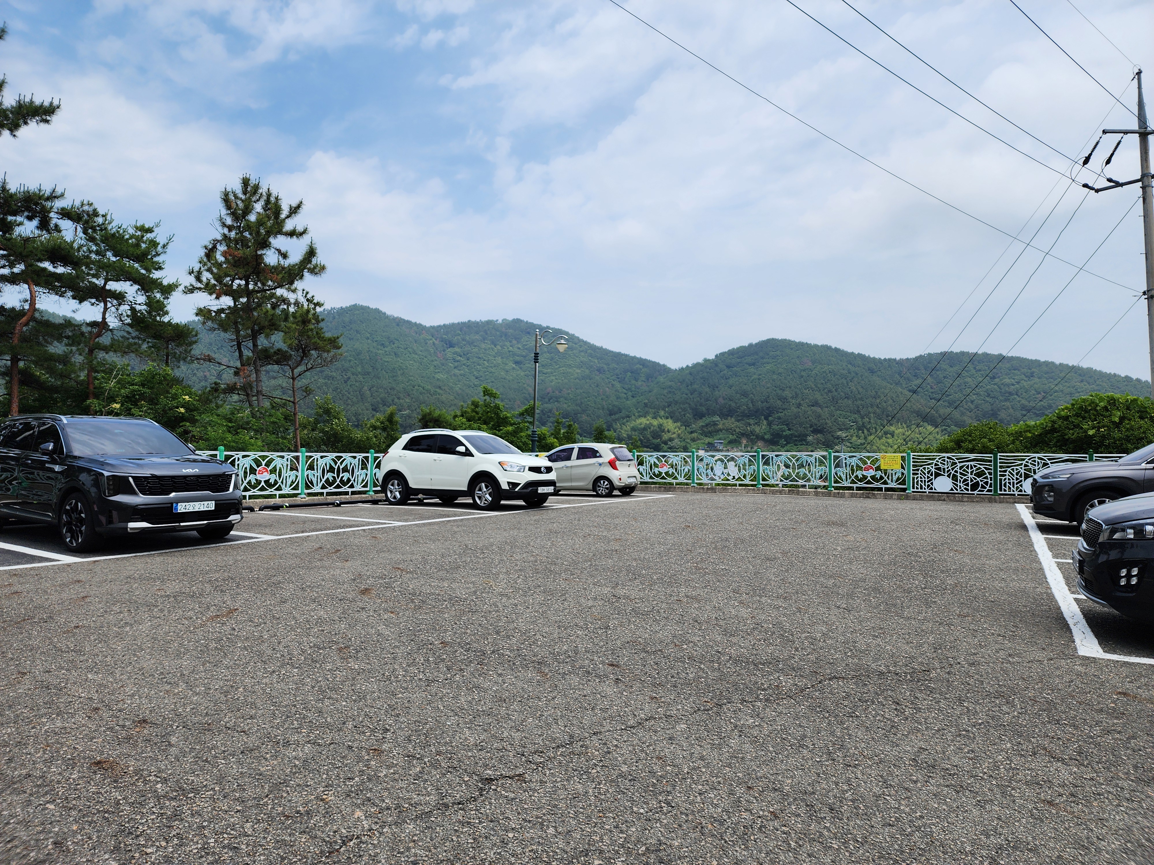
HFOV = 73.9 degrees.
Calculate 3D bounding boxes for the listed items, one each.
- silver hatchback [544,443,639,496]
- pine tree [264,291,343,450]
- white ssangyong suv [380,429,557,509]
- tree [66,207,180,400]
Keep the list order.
[{"bbox_3d":[-0.010,1.040,21.900,3.595,1.480,1.595,-1,-2,29],"label":"silver hatchback"},{"bbox_3d":[-7.300,-0.920,20.400,2.100,5.700,2.100,0,-2,0],"label":"pine tree"},{"bbox_3d":[-2.480,0.790,17.050,4.410,1.690,1.830,-1,-2,35],"label":"white ssangyong suv"},{"bbox_3d":[-11.600,-1.900,19.600,3.000,7.500,3.000,0,-2,0],"label":"tree"}]

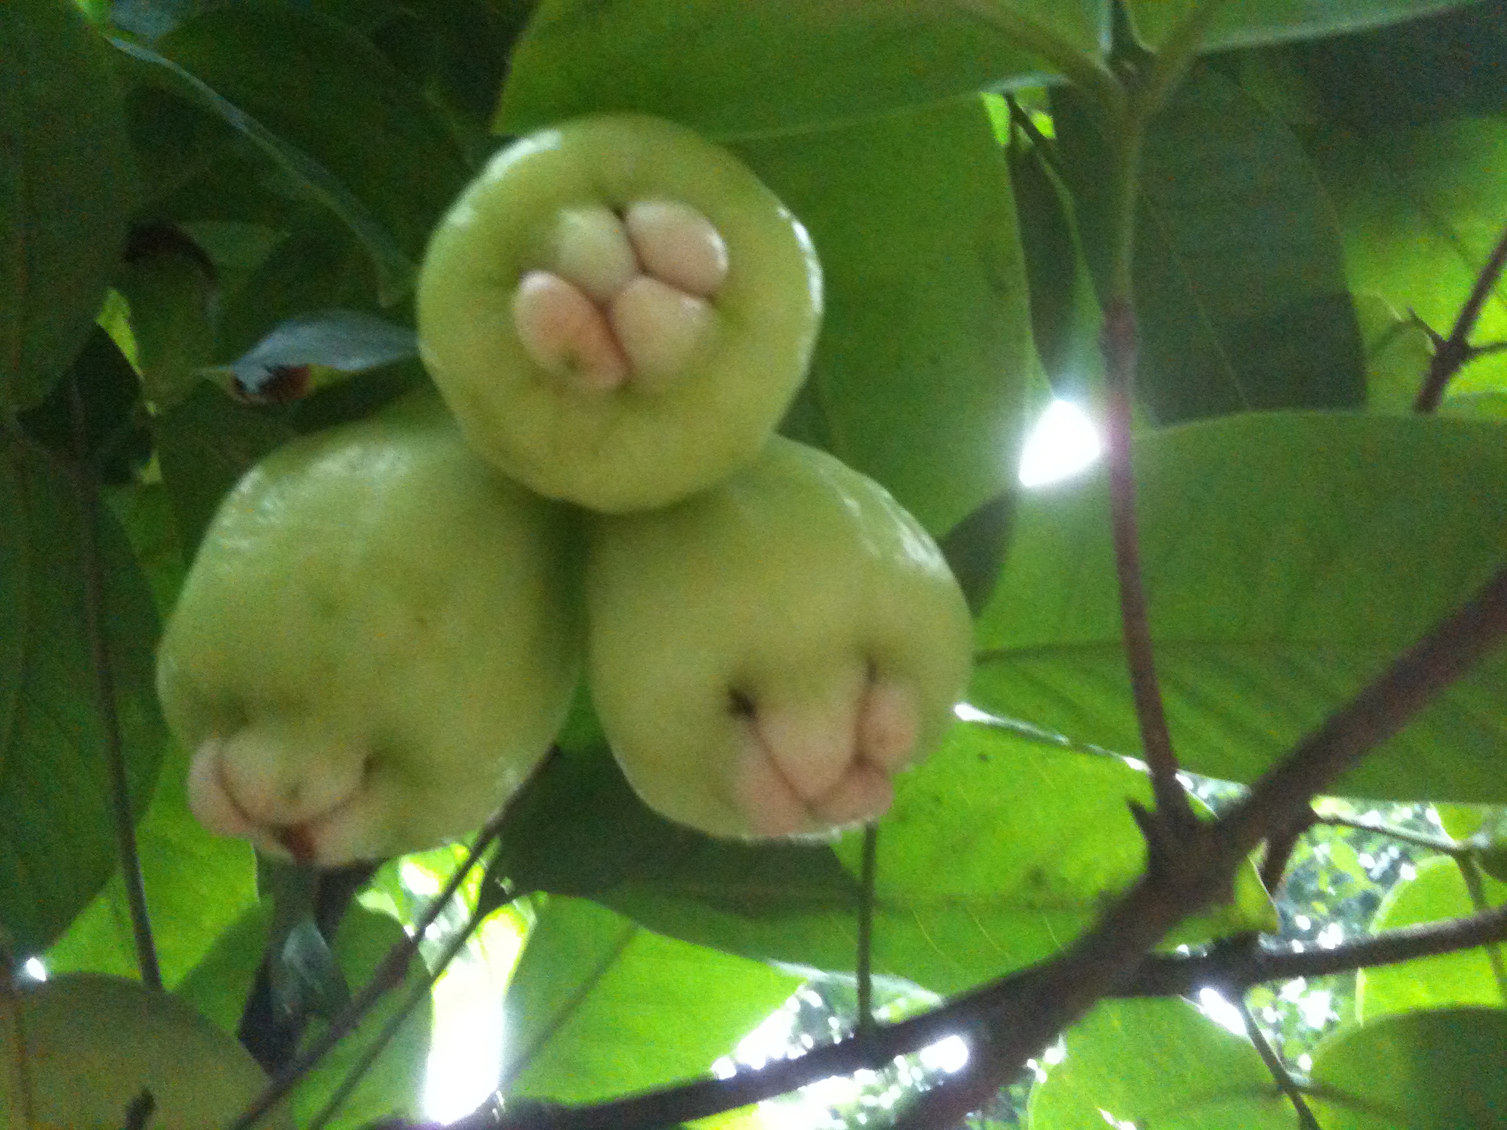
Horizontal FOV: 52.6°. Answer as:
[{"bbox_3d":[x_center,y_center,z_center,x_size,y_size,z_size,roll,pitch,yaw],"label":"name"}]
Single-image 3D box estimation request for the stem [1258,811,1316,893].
[{"bbox_3d":[0.114,0.061,0.325,0.007,0.021,0.006,22,0,0],"label":"stem"}]

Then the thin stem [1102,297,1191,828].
[{"bbox_3d":[0.077,0.000,0.305,0.009,0.107,0.007,-6,0,0],"label":"thin stem"}]

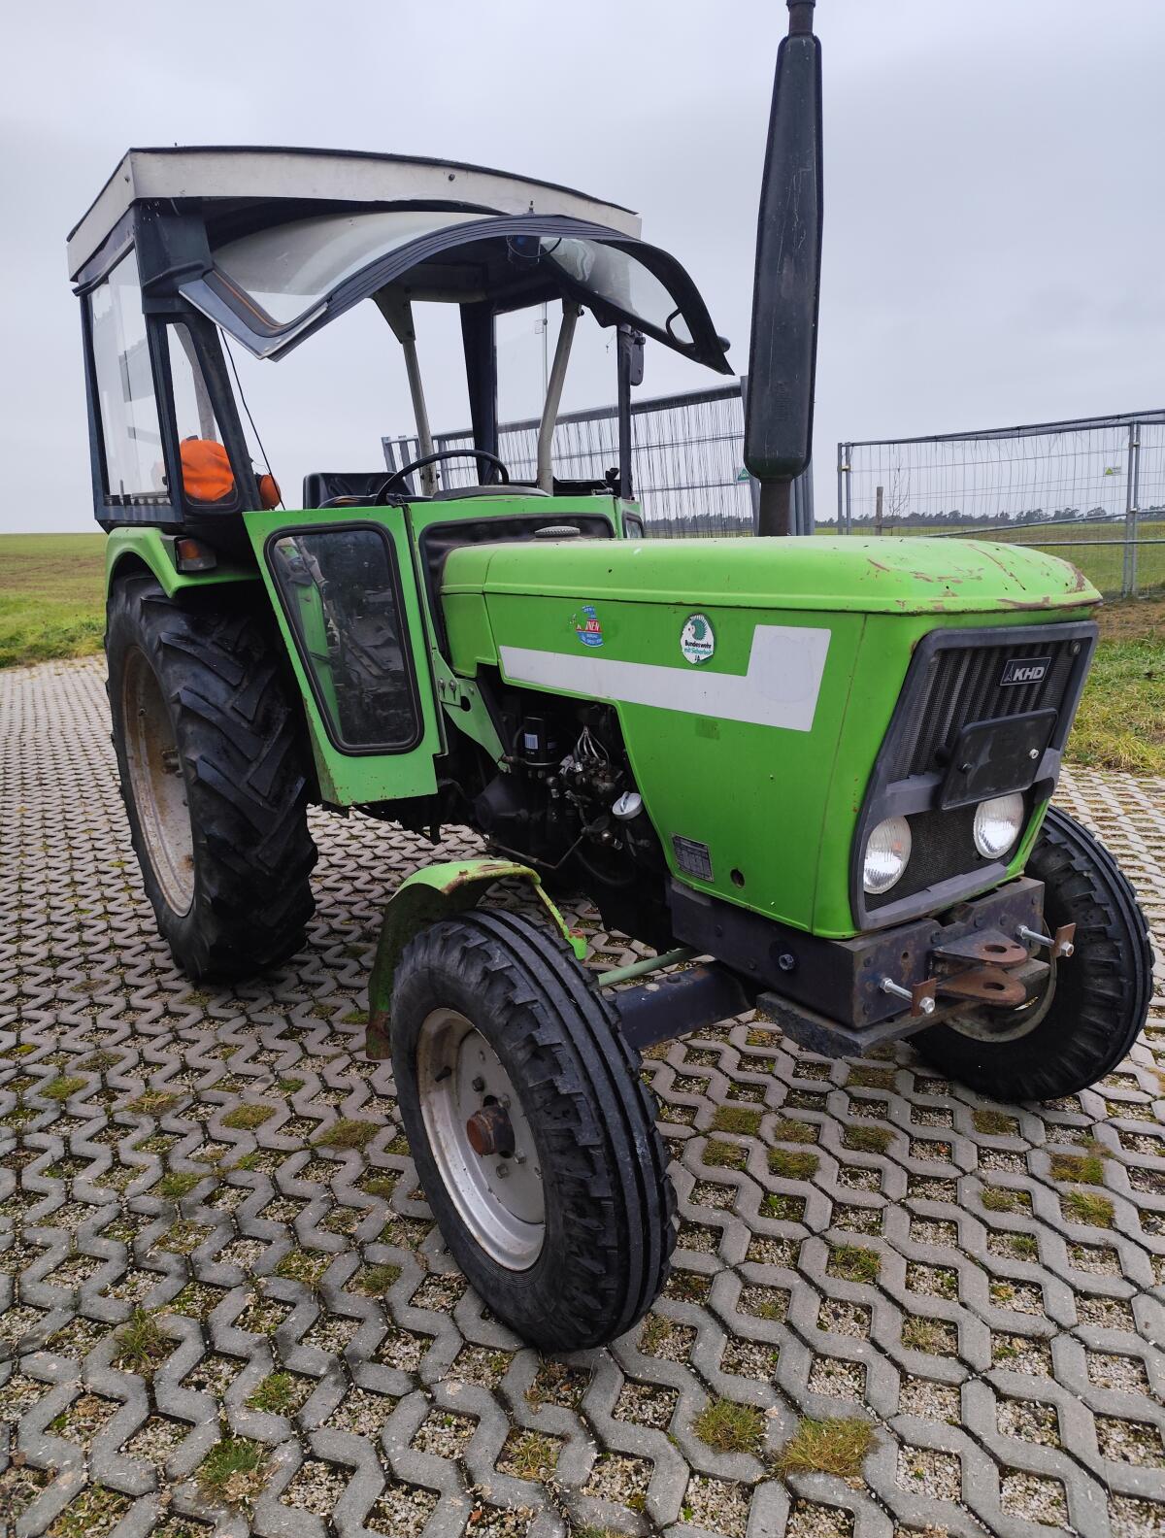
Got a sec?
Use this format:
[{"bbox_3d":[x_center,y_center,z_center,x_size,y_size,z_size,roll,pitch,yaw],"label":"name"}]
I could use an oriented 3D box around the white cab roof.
[{"bbox_3d":[-0.739,-1.720,3.328,1.540,0.180,1.030,-10,15,-32],"label":"white cab roof"}]

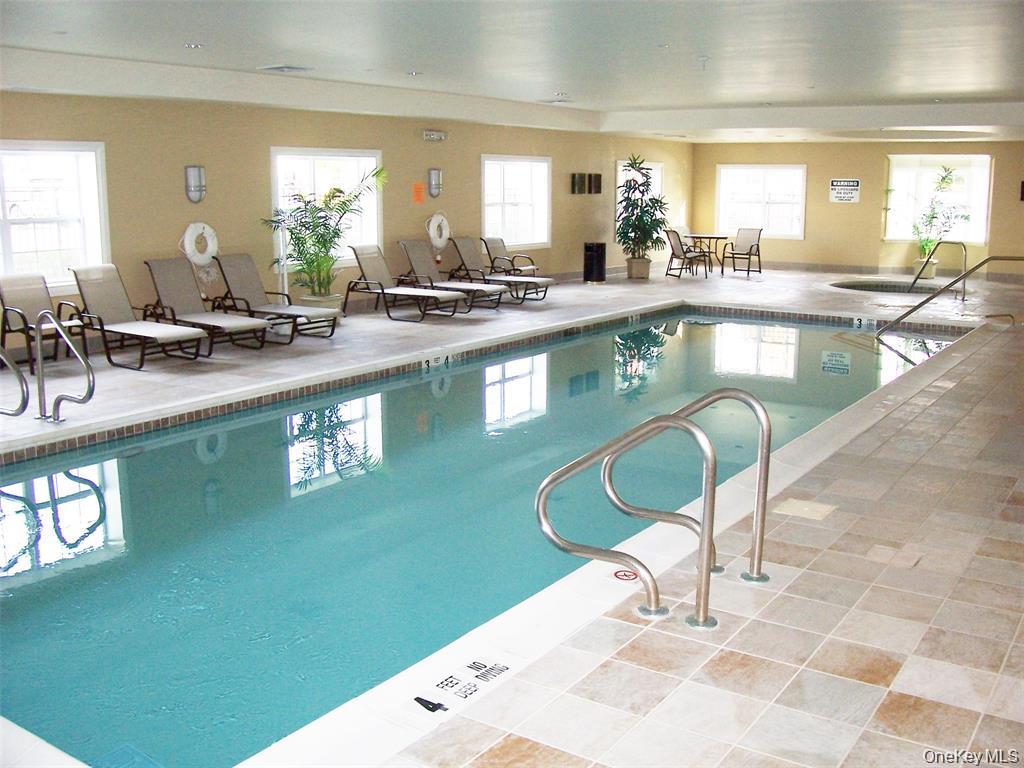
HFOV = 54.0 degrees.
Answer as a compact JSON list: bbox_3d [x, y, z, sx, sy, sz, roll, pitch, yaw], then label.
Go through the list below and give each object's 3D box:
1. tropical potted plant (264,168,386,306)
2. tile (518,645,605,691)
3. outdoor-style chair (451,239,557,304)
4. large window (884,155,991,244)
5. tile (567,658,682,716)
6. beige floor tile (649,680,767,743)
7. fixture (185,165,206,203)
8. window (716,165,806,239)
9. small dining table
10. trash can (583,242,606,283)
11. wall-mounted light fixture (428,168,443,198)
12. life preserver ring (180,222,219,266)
[{"bbox_3d":[-2.227,-1.666,12.349,1.150,1.900,1.220,0,11,0],"label":"tropical potted plant"},{"bbox_3d":[0.186,1.018,3.601,0.205,0.010,0.300,7,13,34],"label":"tile"},{"bbox_3d":[-0.126,-1.716,15.115,1.610,0.920,0.690,7,13,34],"label":"outdoor-style chair"},{"bbox_3d":[8.176,-3.535,19.304,1.860,1.650,0.120,7,13,34],"label":"large window"},{"bbox_3d":[0.395,1.051,3.479,0.300,0.010,0.300,7,13,34],"label":"tile"},{"bbox_3d":[0.645,1.072,3.288,0.300,0.010,0.300,7,13,34],"label":"beige floor tile"},{"bbox_3d":[-3.555,-2.252,11.337,0.122,0.408,0.235,8,13,34],"label":"fixture"},{"bbox_3d":[5.252,-3.836,21.174,1.960,1.540,0.120,7,13,34],"label":"window"},{"bbox_3d":[3.774,-2.489,19.513,0.880,0.720,0.880,7,13,34],"label":"small dining table"},{"bbox_3d":[1.514,-2.202,18.306,0.400,0.710,0.400,1,11,7],"label":"trash can"},{"bbox_3d":[-1.128,-3.024,15.170,0.100,0.430,0.270,7,13,34],"label":"wall-mounted light fixture"},{"bbox_3d":[-3.526,-1.577,11.397,0.100,0.510,0.510,7,13,34],"label":"life preserver ring"}]

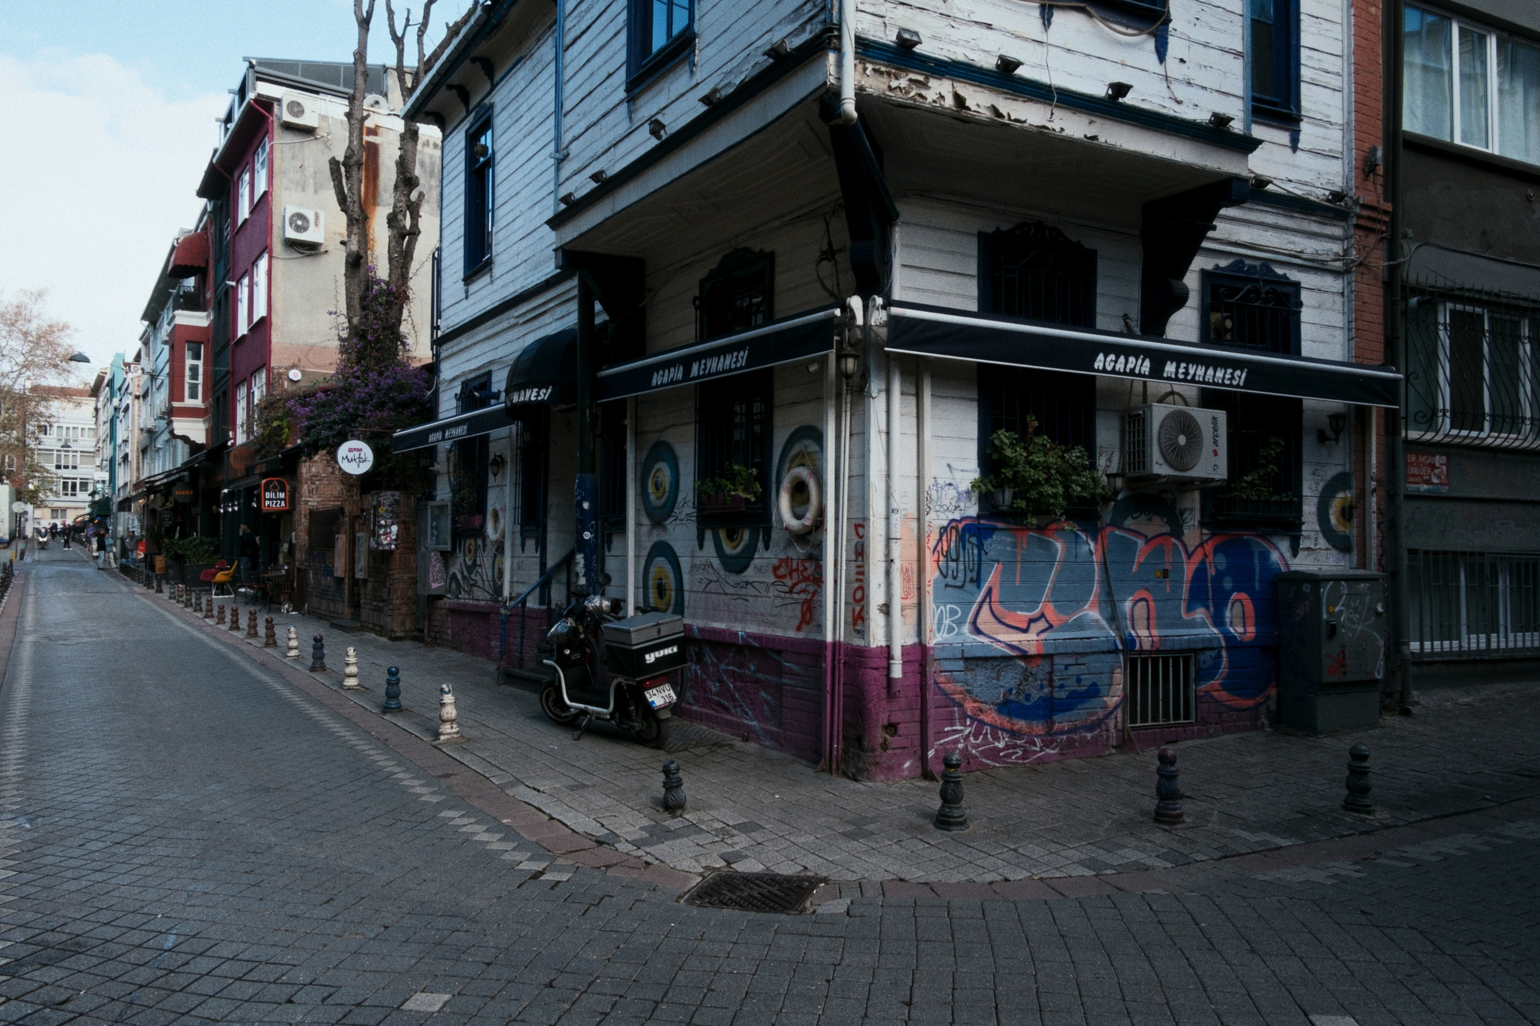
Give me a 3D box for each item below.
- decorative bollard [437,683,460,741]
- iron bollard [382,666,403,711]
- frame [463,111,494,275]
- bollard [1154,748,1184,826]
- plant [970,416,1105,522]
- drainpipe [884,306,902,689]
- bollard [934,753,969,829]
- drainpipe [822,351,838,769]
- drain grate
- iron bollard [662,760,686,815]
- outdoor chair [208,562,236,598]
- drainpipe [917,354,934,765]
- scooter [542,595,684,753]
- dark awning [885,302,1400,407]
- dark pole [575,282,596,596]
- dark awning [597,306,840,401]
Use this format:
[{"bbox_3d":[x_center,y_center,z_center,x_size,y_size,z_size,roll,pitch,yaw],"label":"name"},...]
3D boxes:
[{"bbox_3d":[-2.596,1.609,8.280,0.185,0.457,0.185,3,-3,-36],"label":"decorative bollard"},{"bbox_3d":[-3.548,1.650,9.660,0.165,0.420,0.165,0,-2,0],"label":"iron bollard"},{"bbox_3d":[-3.933,-4.309,13.868,0.140,2.000,1.120,2,-2,-34],"label":"frame"},{"bbox_3d":[2.373,1.627,6.109,0.183,0.457,0.183,2,-3,-24],"label":"bollard"},{"bbox_3d":[1.888,-0.313,7.209,1.030,0.700,0.430,1,-2,-25],"label":"plant"},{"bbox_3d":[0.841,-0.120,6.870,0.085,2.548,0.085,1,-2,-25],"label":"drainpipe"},{"bbox_3d":[1.058,1.617,5.979,0.200,0.454,0.200,1,-3,0],"label":"bollard"},{"bbox_3d":[0.445,0.324,7.493,0.075,3.070,0.075,3,-3,-36],"label":"drainpipe"},{"bbox_3d":[-0.070,1.824,4.889,0.580,0.050,0.515,0,-3,14],"label":"drain grate"},{"bbox_3d":[-0.575,1.653,6.177,0.145,0.318,0.145,1,-3,0],"label":"iron bollard"},{"bbox_3d":[-12.483,1.523,23.400,0.620,0.820,0.620,2,-2,-32],"label":"outdoor chair"},{"bbox_3d":[1.058,0.375,6.969,0.090,2.824,0.080,1,-2,-25],"label":"drainpipe"},{"bbox_3d":[-1.350,1.257,8.331,0.670,1.120,1.760,2,-2,-37],"label":"scooter"},{"bbox_3d":[3.194,-1.210,8.276,5.340,0.400,0.320,2,-3,-24],"label":"dark awning"},{"bbox_3d":[-1.758,-0.211,9.839,0.180,4.242,0.180,1,-3,-31],"label":"dark pole"},{"bbox_3d":[-0.451,-1.202,8.237,0.380,0.360,3.500,2,-2,-34],"label":"dark awning"}]

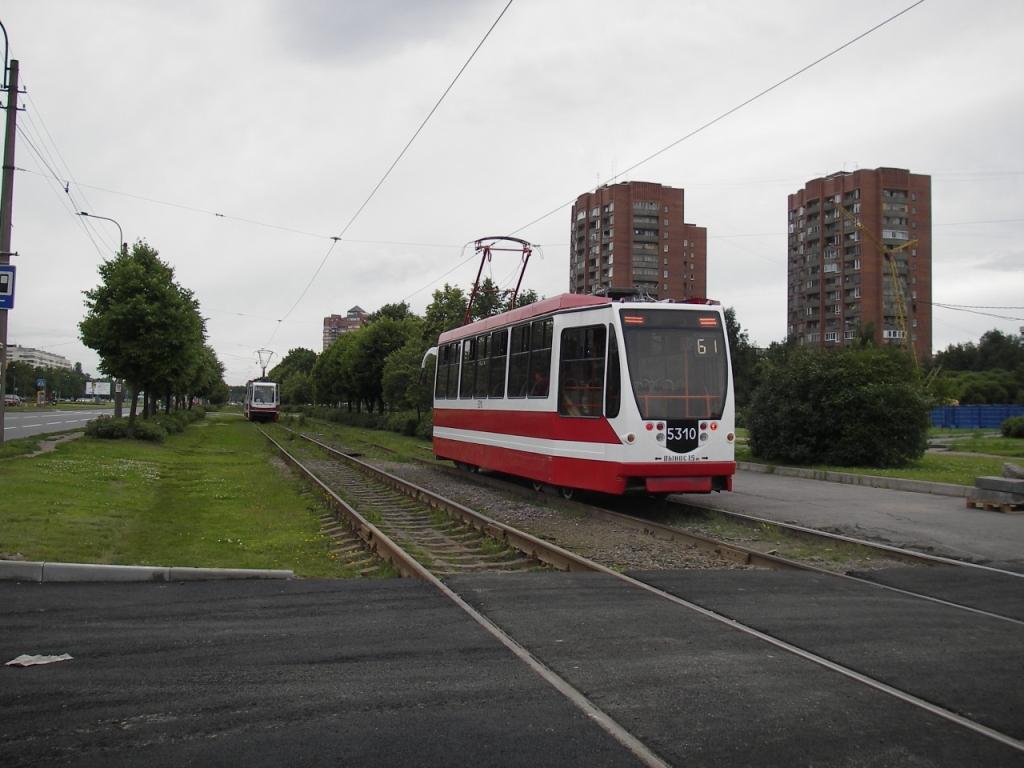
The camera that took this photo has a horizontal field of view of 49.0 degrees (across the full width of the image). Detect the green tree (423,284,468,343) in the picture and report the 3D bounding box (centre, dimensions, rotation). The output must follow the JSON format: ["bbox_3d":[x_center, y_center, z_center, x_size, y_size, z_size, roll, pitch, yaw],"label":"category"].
[{"bbox_3d":[-3.846,-1.478,66.000,4.200,8.700,4.200,1,-1,-14],"label":"green tree"}]

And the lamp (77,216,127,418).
[{"bbox_3d":[-20.899,-3.145,57.300,2.600,11.200,0.400,1,-1,-14],"label":"lamp"}]

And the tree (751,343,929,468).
[{"bbox_3d":[8.714,0.529,30.000,4.600,3.150,4.300,1,-1,-14],"label":"tree"}]

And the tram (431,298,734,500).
[{"bbox_3d":[0.588,0.376,23.240,2.550,3.250,15.000,1,-1,-14],"label":"tram"}]

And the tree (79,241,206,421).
[{"bbox_3d":[-14.832,-1.700,45.000,5.000,7.900,5.000,1,-1,-14],"label":"tree"}]

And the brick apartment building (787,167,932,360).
[{"bbox_3d":[74.883,-17.354,241.540,15.500,50.500,27.000,1,-1,-25],"label":"brick apartment building"}]

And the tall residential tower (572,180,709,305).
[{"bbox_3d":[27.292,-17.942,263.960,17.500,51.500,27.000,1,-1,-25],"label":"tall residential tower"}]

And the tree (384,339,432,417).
[{"bbox_3d":[-4.807,0.180,56.000,3.700,4.900,3.700,1,-1,-14],"label":"tree"}]

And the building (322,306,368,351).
[{"bbox_3d":[-87.804,-12.929,600.000,30.000,54.000,24.000,1,-1,-11],"label":"building"}]

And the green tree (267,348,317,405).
[{"bbox_3d":[-28.443,-0.025,145.000,6.200,8.800,6.200,1,-1,-14],"label":"green tree"}]

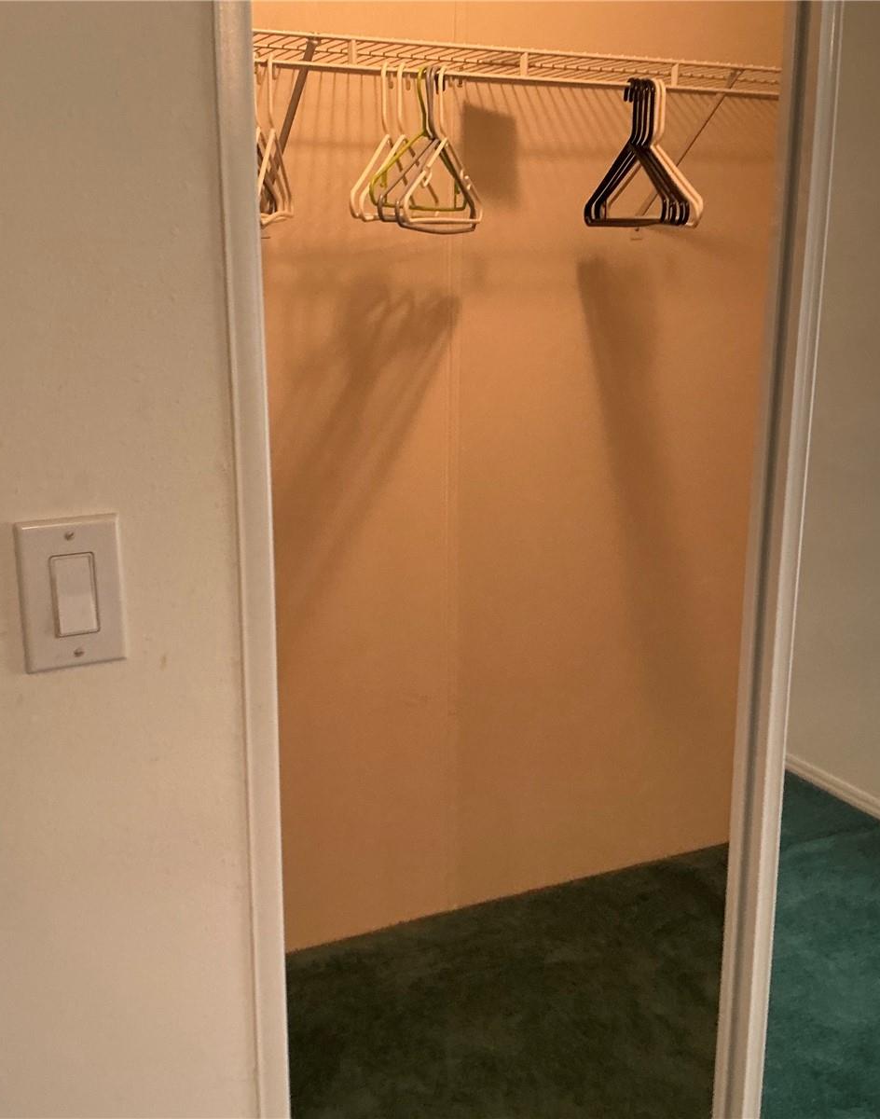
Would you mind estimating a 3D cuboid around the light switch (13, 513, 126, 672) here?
[{"bbox_3d":[-0.291,0.028,0.960,0.079,0.123,0.012,-7,16,-24],"label":"light switch"}]

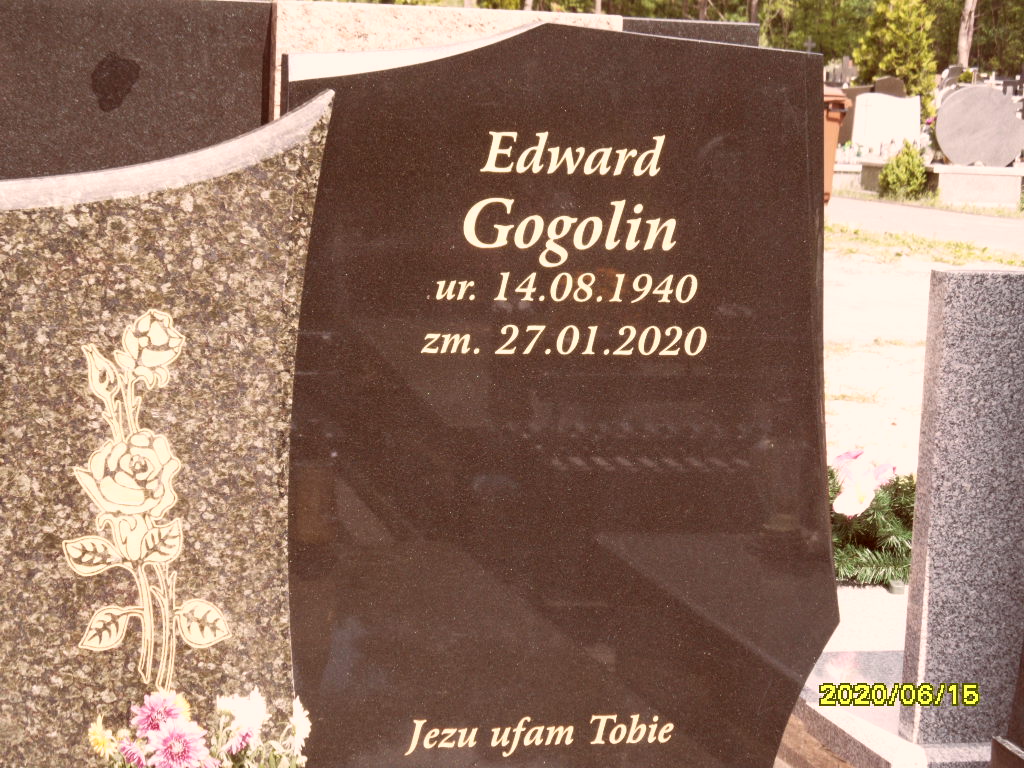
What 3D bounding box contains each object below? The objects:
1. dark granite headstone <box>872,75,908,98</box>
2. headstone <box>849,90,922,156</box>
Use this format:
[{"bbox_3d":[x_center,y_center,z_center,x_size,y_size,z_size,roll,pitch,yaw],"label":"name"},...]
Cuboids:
[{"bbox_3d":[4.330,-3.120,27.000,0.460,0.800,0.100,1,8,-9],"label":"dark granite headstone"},{"bbox_3d":[3.951,-2.731,25.000,0.700,0.680,0.100,1,8,-9],"label":"headstone"}]

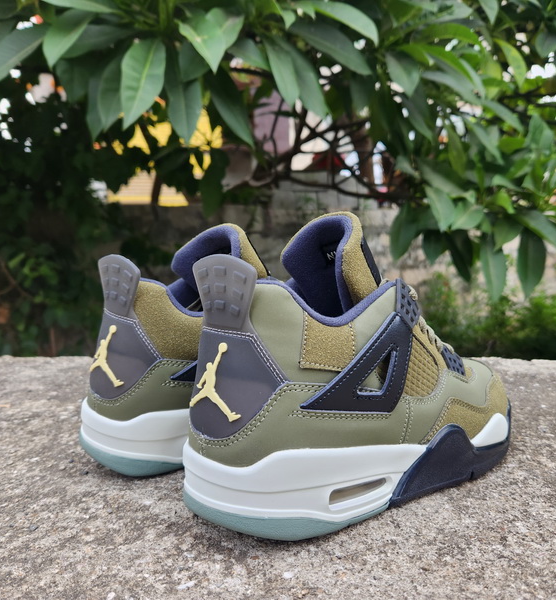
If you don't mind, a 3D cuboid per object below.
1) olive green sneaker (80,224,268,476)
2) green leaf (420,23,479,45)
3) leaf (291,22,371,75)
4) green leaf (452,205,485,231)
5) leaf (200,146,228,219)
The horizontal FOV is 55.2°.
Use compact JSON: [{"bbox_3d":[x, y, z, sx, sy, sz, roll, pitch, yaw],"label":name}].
[{"bbox_3d":[-0.016,0.029,0.462,0.300,0.176,0.112,-1,3,-37],"label":"olive green sneaker"},{"bbox_3d":[0.516,-0.802,1.600,0.180,0.060,0.065,1,3,0],"label":"green leaf"},{"bbox_3d":[0.136,-0.639,1.350,0.250,0.068,0.035,31,-11,19],"label":"leaf"},{"bbox_3d":[0.574,-0.248,1.600,0.140,0.062,0.035,-37,-2,-41],"label":"green leaf"},{"bbox_3d":[-0.179,-0.332,1.500,0.075,0.195,0.040,0,3,-11],"label":"leaf"}]

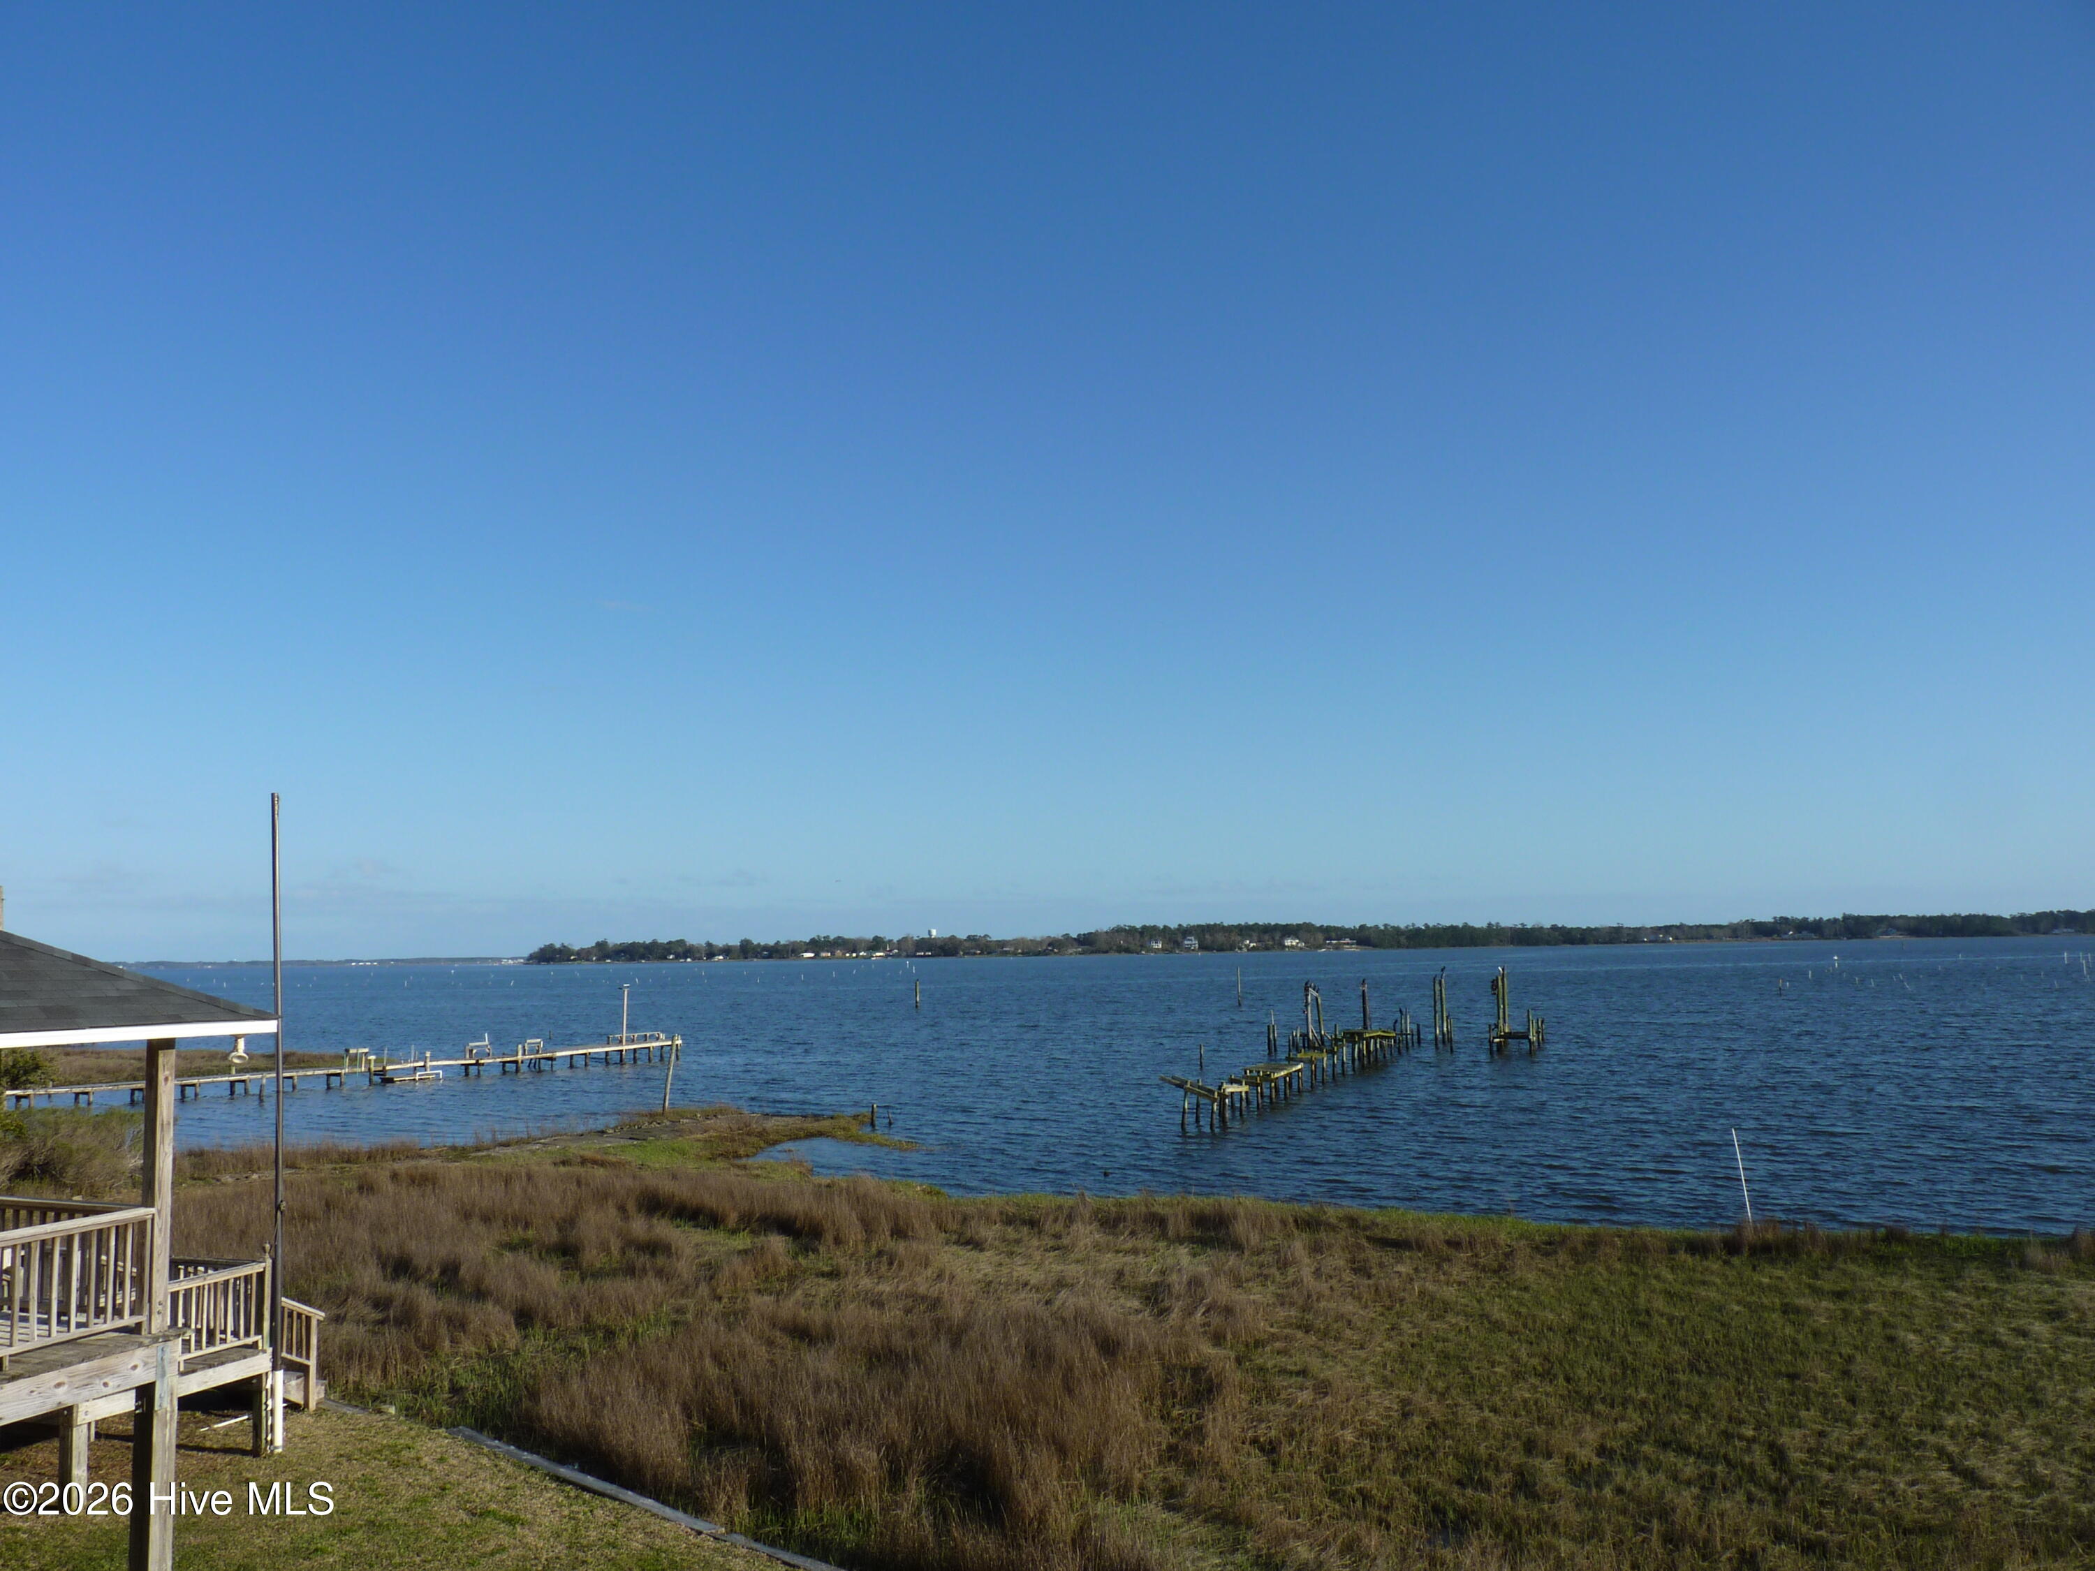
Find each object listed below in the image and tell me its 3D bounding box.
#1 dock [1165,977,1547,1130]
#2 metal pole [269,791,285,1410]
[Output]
[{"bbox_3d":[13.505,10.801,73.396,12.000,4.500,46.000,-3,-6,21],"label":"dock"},{"bbox_3d":[-8.325,3.370,17.657,0.078,6.580,0.078,-3,-6,0],"label":"metal pole"}]

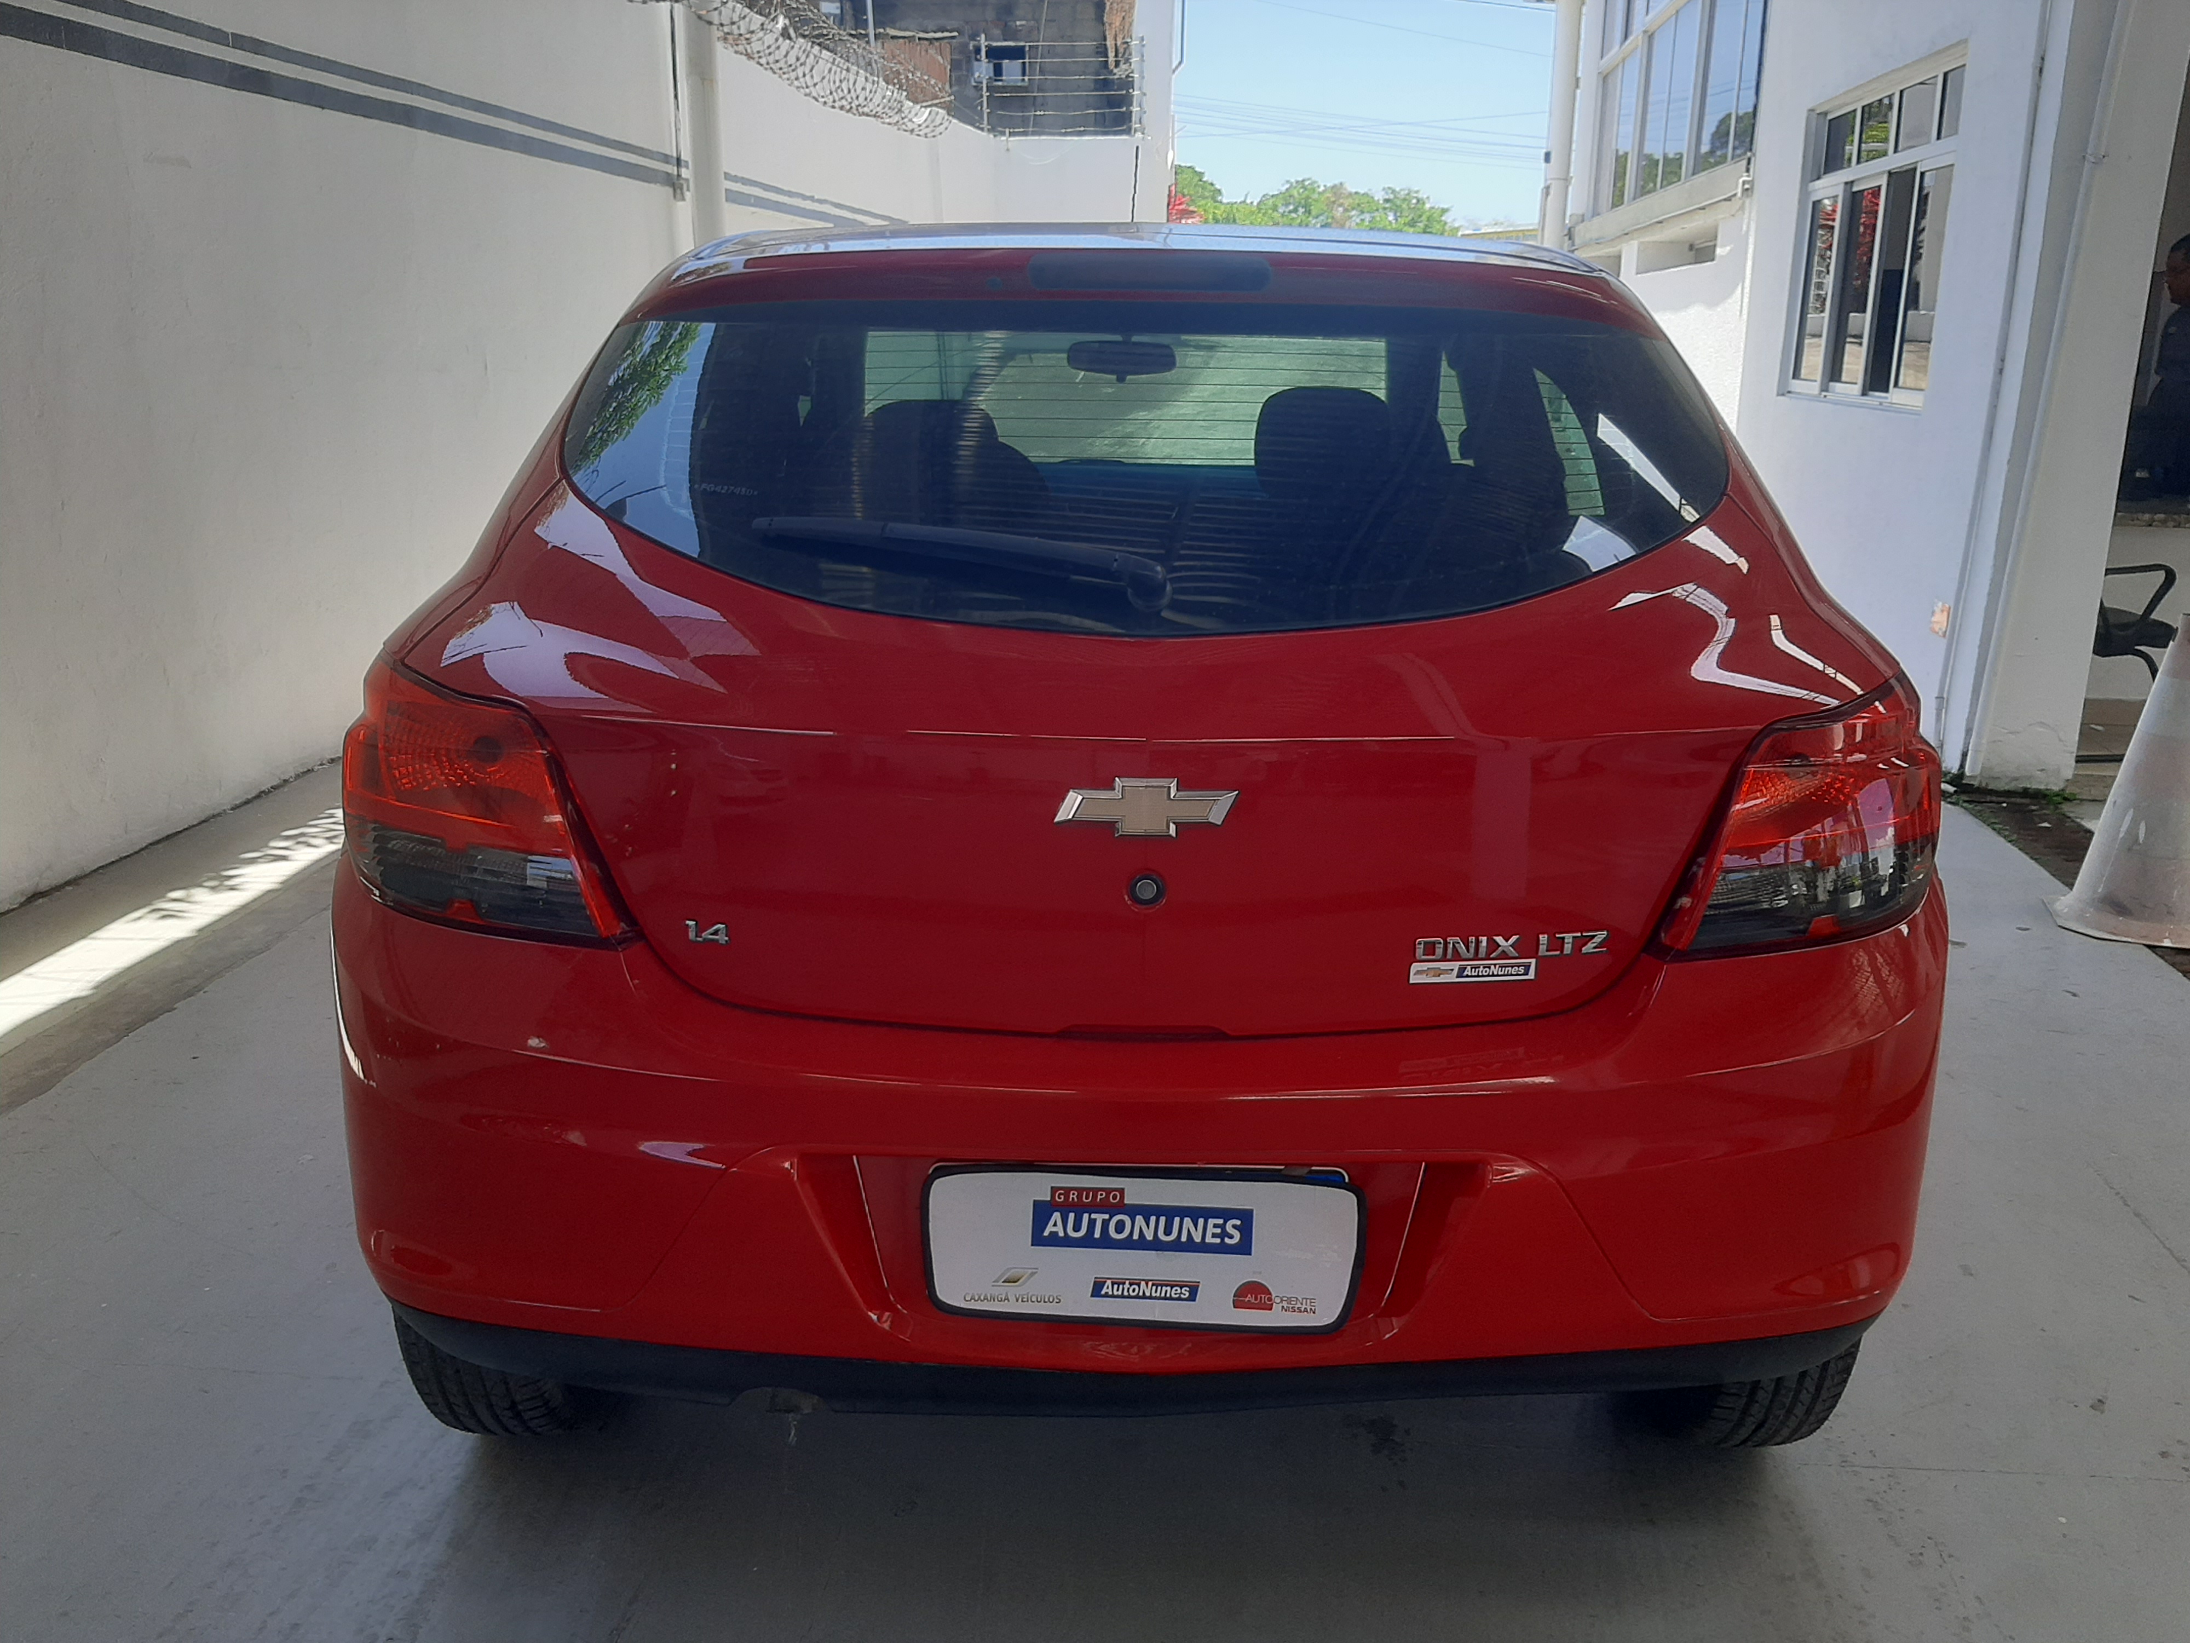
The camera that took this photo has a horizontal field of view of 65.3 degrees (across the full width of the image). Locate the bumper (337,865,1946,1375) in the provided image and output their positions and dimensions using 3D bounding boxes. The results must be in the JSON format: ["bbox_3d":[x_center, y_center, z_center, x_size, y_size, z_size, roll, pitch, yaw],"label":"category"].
[{"bbox_3d":[0.038,0.282,1.695,1.680,0.440,0.380,1,16,1],"label":"bumper"}]

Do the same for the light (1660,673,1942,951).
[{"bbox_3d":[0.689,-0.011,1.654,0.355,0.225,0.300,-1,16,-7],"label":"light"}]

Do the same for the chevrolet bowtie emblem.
[{"bbox_3d":[0.047,-0.011,1.524,0.166,0.055,0.018,1,4,1],"label":"chevrolet bowtie emblem"}]

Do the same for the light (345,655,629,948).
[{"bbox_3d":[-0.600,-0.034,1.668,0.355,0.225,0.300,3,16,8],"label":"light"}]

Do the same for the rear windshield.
[{"bbox_3d":[0.048,-0.351,1.641,1.160,0.410,0.130,1,-24,1],"label":"rear windshield"}]

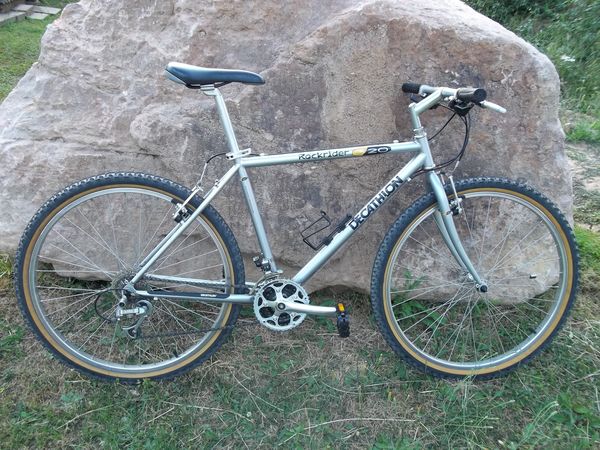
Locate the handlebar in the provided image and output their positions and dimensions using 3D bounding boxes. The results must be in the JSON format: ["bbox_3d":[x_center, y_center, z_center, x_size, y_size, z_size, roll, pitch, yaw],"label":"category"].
[{"bbox_3d":[0.418,-0.356,1.588,0.115,0.090,0.580,-1,14,-8],"label":"handlebar"}]

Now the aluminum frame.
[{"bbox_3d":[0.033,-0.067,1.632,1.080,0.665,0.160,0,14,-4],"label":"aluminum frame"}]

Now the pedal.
[{"bbox_3d":[0.118,0.268,1.580,0.037,0.080,0.095,0,14,-4],"label":"pedal"}]

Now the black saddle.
[{"bbox_3d":[-0.233,-0.409,1.528,0.275,0.072,0.155,0,14,-4],"label":"black saddle"}]

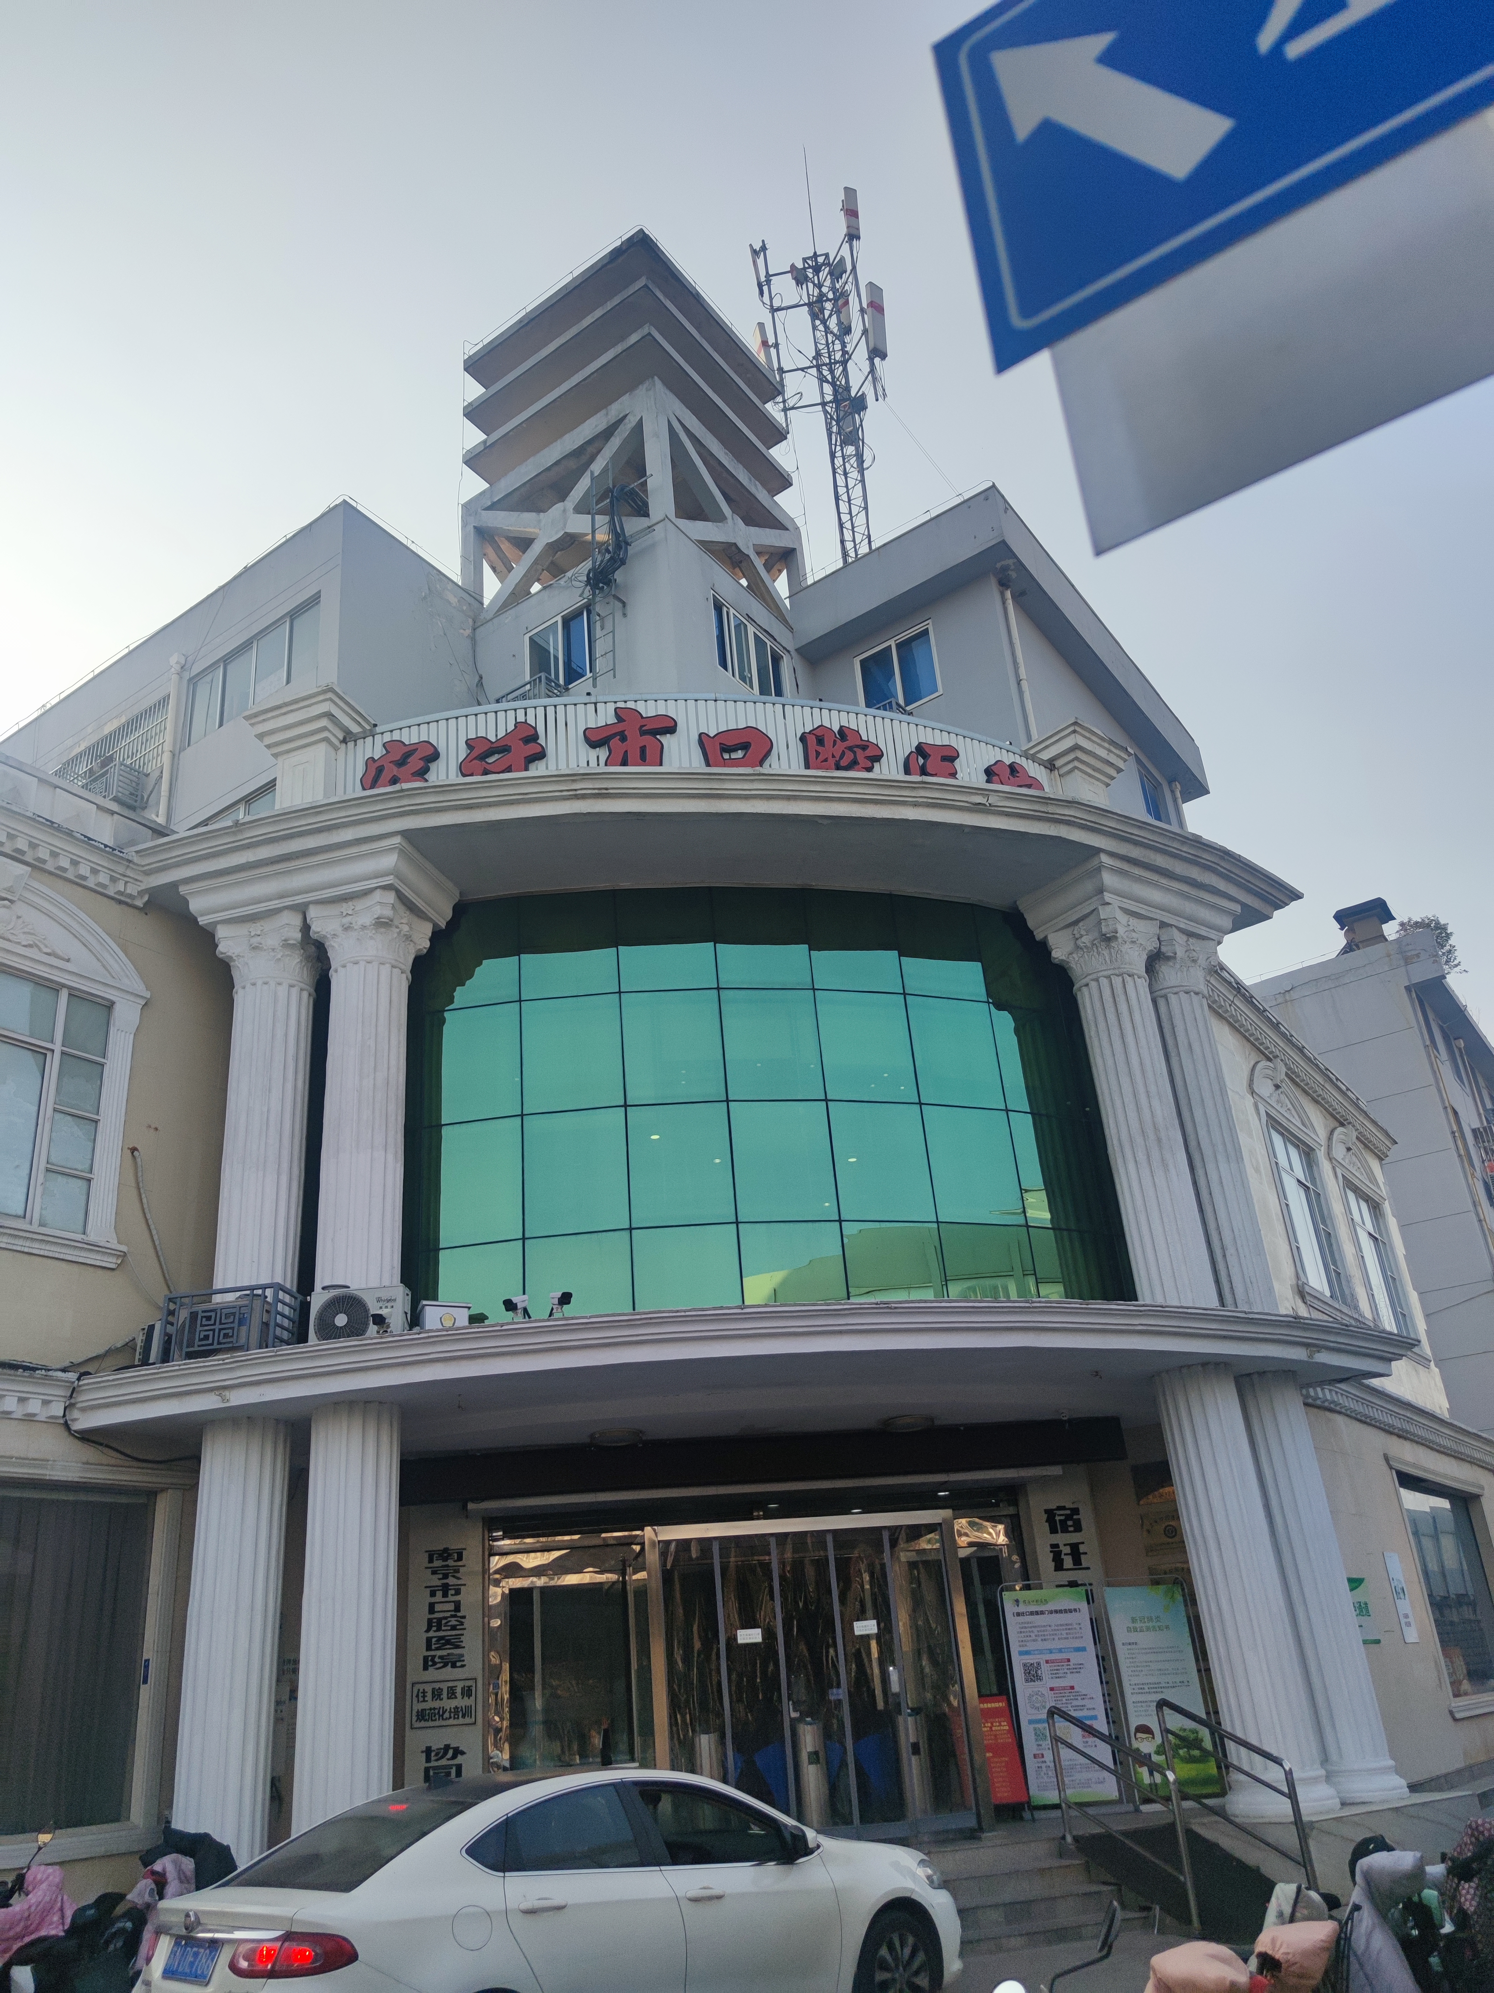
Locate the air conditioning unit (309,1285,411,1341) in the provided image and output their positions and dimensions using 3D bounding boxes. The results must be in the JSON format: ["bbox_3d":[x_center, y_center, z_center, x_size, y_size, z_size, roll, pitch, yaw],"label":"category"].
[{"bbox_3d":[-3.144,2.700,11.332,0.770,0.530,0.290,-3,-25,-4],"label":"air conditioning unit"}]

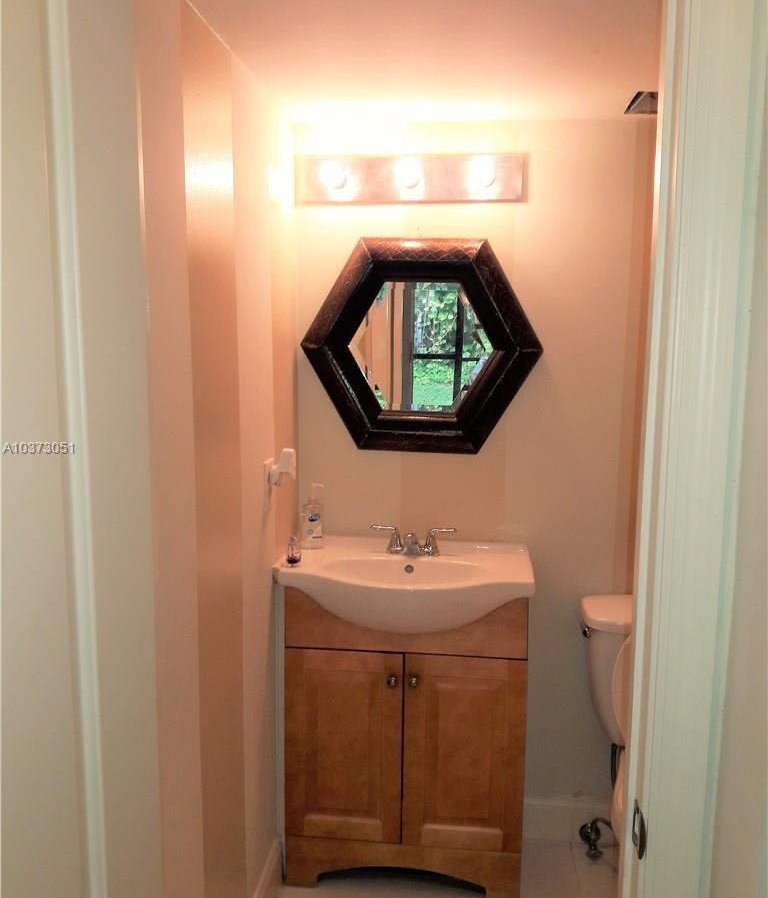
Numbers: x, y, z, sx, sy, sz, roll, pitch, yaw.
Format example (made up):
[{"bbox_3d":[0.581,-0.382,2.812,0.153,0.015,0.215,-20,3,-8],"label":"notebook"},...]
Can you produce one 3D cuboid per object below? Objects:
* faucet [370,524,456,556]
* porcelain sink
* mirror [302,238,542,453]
[{"bbox_3d":[0.073,0.242,2.164,0.229,0.076,0.130,1,8,6],"label":"faucet"},{"bbox_3d":[0.056,0.369,2.126,0.630,0.166,0.447,1,8,6],"label":"porcelain sink"},{"bbox_3d":[0.100,-0.276,2.232,0.648,0.570,0.050,2,8,6],"label":"mirror"}]

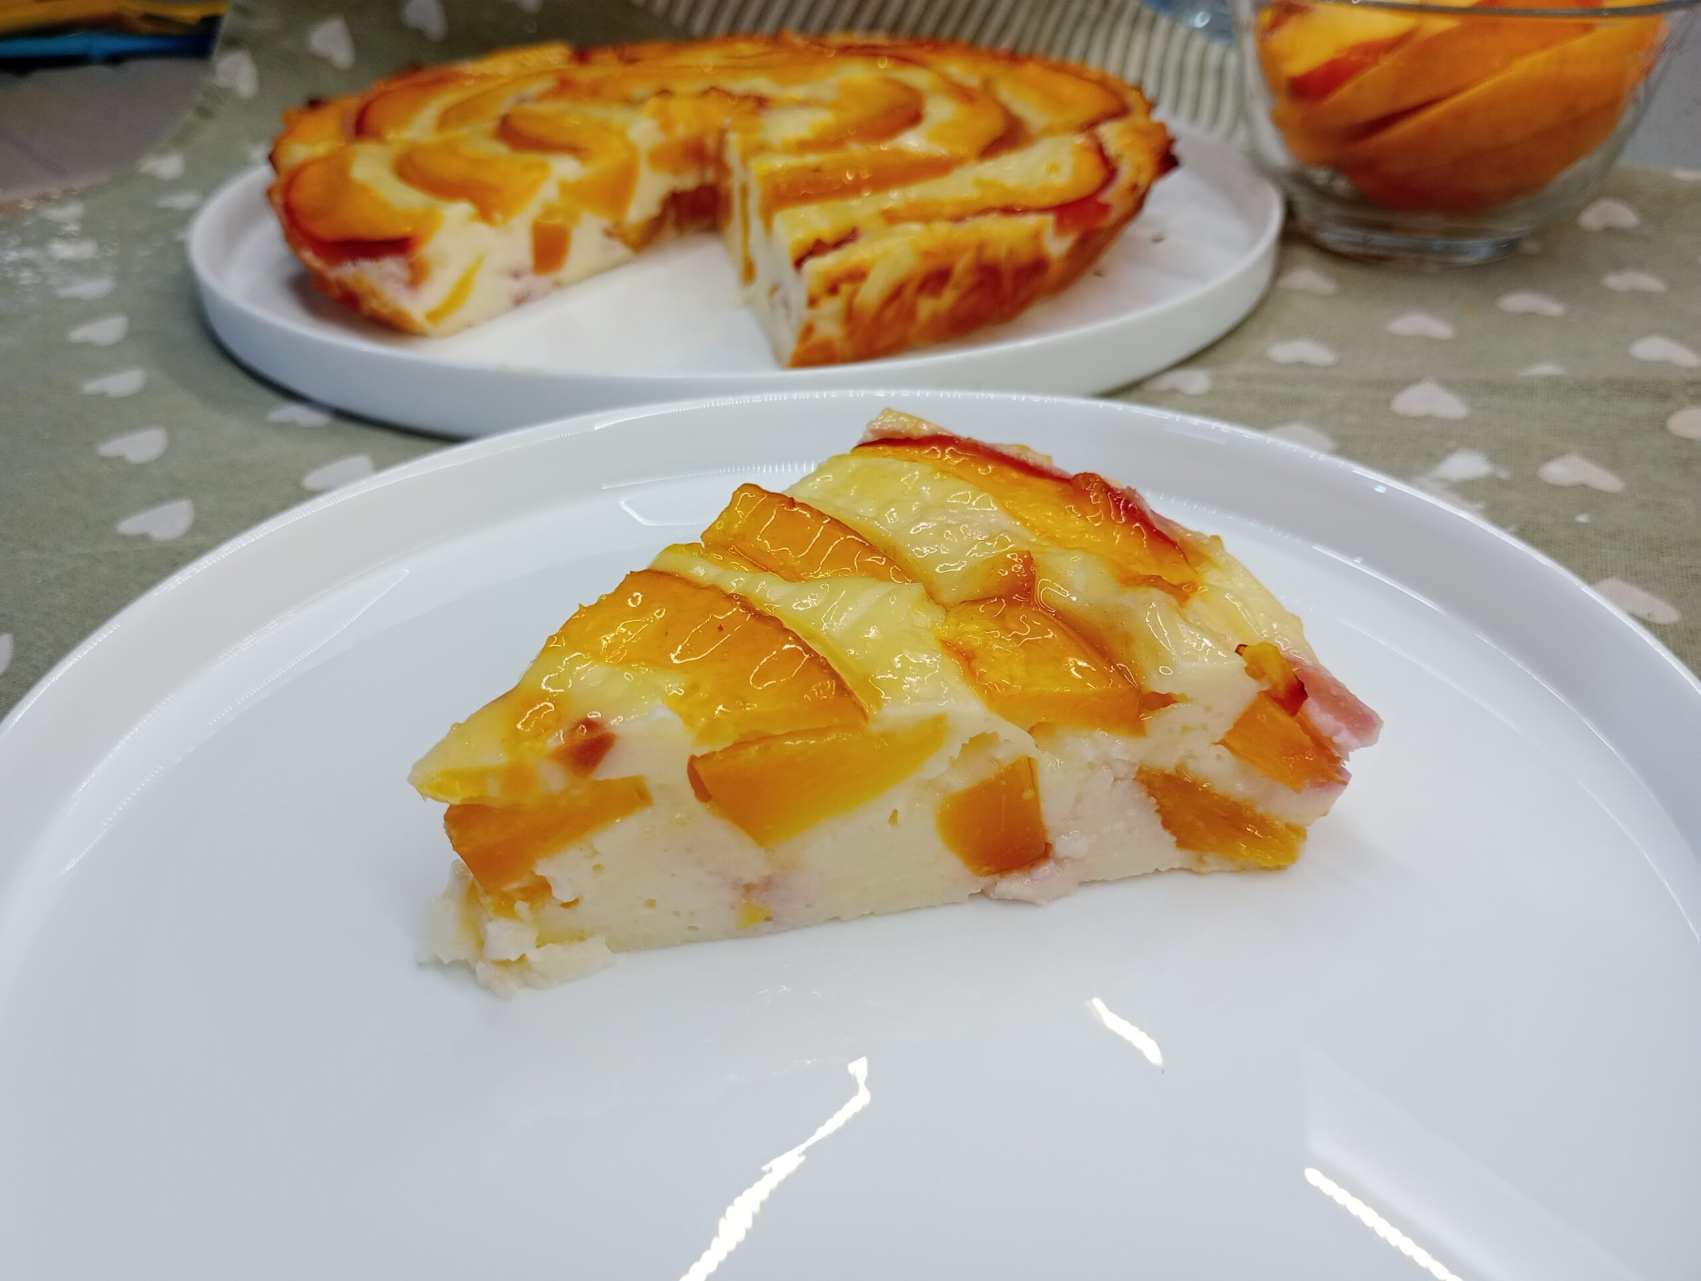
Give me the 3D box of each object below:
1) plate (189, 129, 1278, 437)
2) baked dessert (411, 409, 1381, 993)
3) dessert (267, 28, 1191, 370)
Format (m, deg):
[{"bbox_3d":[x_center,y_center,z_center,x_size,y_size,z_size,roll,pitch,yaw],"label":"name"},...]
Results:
[{"bbox_3d":[-0.029,-0.119,0.377,0.280,0.018,0.280,-1,33,1],"label":"plate"},{"bbox_3d":[-0.004,0.010,0.167,0.101,0.029,0.093,-20,38,-25],"label":"baked dessert"},{"bbox_3d":[-0.032,-0.123,0.365,0.231,0.031,0.223,8,35,14],"label":"dessert"}]

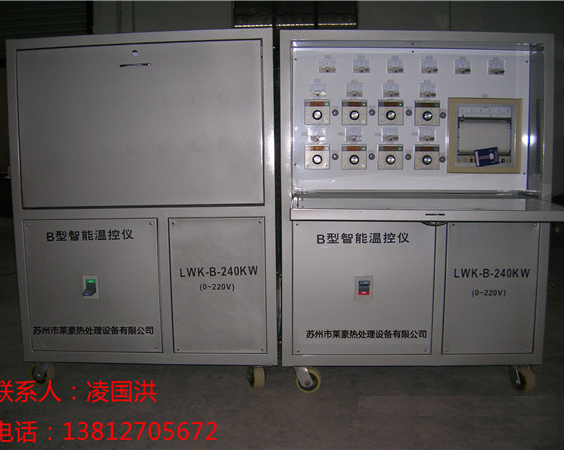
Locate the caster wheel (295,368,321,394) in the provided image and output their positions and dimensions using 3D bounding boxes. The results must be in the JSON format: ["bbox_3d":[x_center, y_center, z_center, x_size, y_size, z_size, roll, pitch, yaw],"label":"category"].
[{"bbox_3d":[0.102,0.604,2.320,0.110,0.120,0.060,1,7,14],"label":"caster wheel"}]

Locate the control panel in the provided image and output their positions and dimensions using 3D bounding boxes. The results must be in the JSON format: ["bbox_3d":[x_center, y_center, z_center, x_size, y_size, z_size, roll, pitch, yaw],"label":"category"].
[{"bbox_3d":[0.486,-0.397,2.220,0.910,0.550,0.050,0,7,1],"label":"control panel"}]

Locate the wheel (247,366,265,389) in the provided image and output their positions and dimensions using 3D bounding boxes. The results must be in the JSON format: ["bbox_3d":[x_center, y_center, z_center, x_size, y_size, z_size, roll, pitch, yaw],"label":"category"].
[{"bbox_3d":[-0.104,0.592,2.335,0.060,0.120,0.110,-2,7,-15],"label":"wheel"}]

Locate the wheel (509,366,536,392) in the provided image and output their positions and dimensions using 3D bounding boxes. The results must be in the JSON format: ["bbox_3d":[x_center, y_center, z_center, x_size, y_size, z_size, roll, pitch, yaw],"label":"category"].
[{"bbox_3d":[0.930,0.594,2.280,0.060,0.120,0.110,-3,7,-20],"label":"wheel"}]

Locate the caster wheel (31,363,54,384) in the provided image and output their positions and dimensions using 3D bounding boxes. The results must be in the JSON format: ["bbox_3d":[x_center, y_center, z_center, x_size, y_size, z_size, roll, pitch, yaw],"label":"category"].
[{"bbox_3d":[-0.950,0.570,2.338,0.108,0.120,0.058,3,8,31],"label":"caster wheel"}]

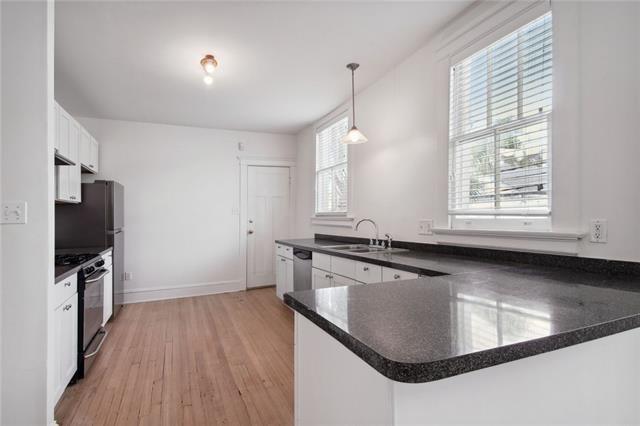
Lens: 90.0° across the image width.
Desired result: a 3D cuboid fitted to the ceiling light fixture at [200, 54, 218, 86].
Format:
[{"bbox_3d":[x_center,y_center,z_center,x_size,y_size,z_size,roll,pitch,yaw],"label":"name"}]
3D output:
[{"bbox_3d":[-1.029,-1.338,2.983,0.148,0.247,0.148,0,-1,-24],"label":"ceiling light fixture"}]

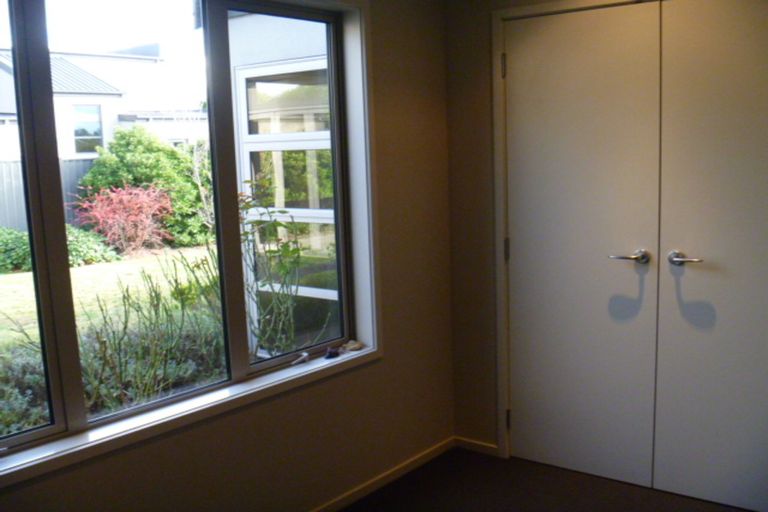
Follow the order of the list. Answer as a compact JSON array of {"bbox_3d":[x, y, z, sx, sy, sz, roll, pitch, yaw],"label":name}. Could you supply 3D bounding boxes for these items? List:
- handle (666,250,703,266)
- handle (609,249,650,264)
[{"bbox_3d":[1.172,0.015,2.901,0.147,0.062,0.065,4,10,36],"label":"handle"},{"bbox_3d":[0.997,0.006,3.029,0.147,0.062,0.065,4,10,36],"label":"handle"}]

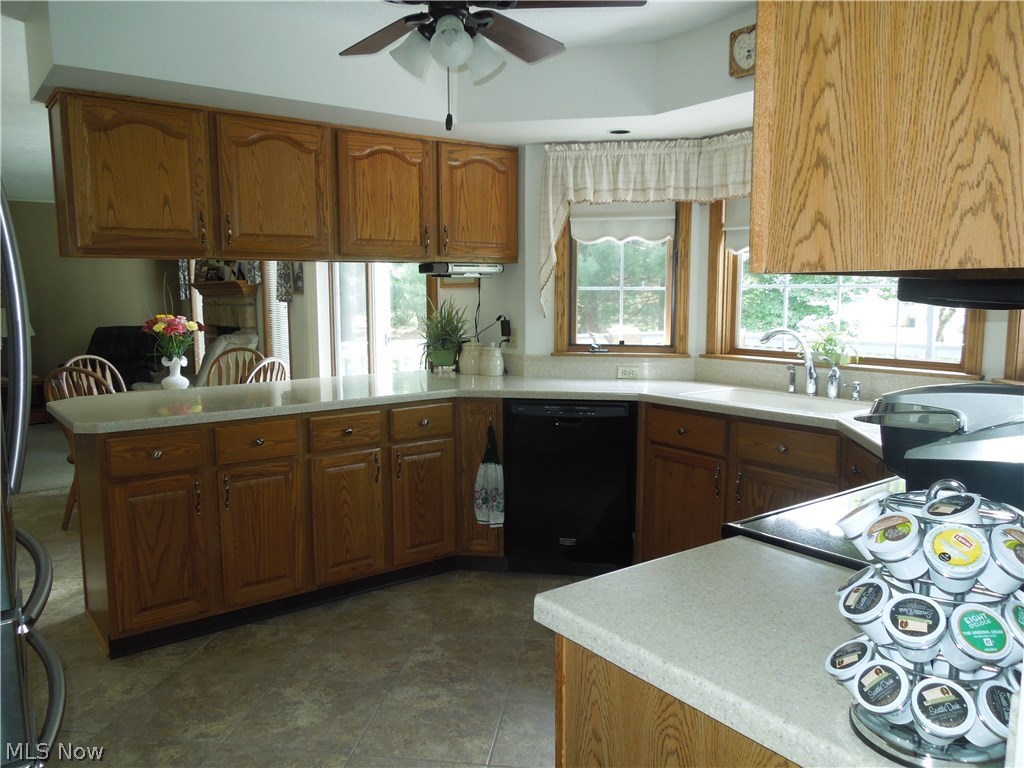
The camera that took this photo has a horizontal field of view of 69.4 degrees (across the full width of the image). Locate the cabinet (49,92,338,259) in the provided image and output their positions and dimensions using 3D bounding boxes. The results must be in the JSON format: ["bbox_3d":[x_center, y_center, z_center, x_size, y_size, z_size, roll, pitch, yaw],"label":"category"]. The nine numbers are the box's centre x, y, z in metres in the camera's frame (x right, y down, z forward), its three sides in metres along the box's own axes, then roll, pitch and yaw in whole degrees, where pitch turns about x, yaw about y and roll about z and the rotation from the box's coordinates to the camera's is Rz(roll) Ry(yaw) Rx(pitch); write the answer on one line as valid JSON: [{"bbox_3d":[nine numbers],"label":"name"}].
[{"bbox_3d":[-1.345,-0.838,3.201,1.065,0.605,0.350,-5,8,-36],"label":"cabinet"}]

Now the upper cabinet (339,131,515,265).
[{"bbox_3d":[-0.490,-0.917,3.819,1.050,0.605,0.350,-5,8,-36],"label":"upper cabinet"}]

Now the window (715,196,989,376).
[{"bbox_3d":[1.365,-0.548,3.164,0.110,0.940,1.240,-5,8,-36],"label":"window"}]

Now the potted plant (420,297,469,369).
[{"bbox_3d":[-0.378,-0.282,4.139,0.265,0.405,0.250,-1,7,-5],"label":"potted plant"}]

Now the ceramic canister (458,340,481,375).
[{"bbox_3d":[-0.219,-0.153,4.115,0.150,0.192,0.150,-1,7,-3],"label":"ceramic canister"}]

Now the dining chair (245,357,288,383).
[{"bbox_3d":[-1.765,0.311,4.752,0.560,0.965,0.500,1,7,15],"label":"dining chair"}]

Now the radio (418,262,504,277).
[{"bbox_3d":[-0.268,-0.608,3.997,0.350,0.064,0.300,-5,8,-36],"label":"radio"}]

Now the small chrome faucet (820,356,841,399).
[{"bbox_3d":[1.295,-0.026,3.027,0.120,0.170,0.045,-5,8,-36],"label":"small chrome faucet"}]

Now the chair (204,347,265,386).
[{"bbox_3d":[-2.056,0.251,5.280,0.500,0.965,0.560,1,7,10],"label":"chair"}]

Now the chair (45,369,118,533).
[{"bbox_3d":[-2.327,0.362,4.357,0.500,0.965,0.560,1,7,13],"label":"chair"}]

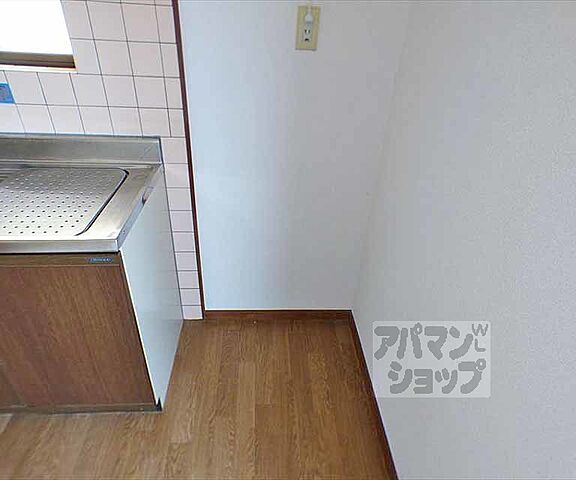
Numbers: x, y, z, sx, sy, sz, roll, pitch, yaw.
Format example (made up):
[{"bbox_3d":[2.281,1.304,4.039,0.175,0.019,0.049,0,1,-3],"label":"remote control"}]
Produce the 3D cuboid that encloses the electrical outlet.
[{"bbox_3d":[0.065,-0.678,1.115,0.070,0.120,0.012,0,31,-5],"label":"electrical outlet"}]

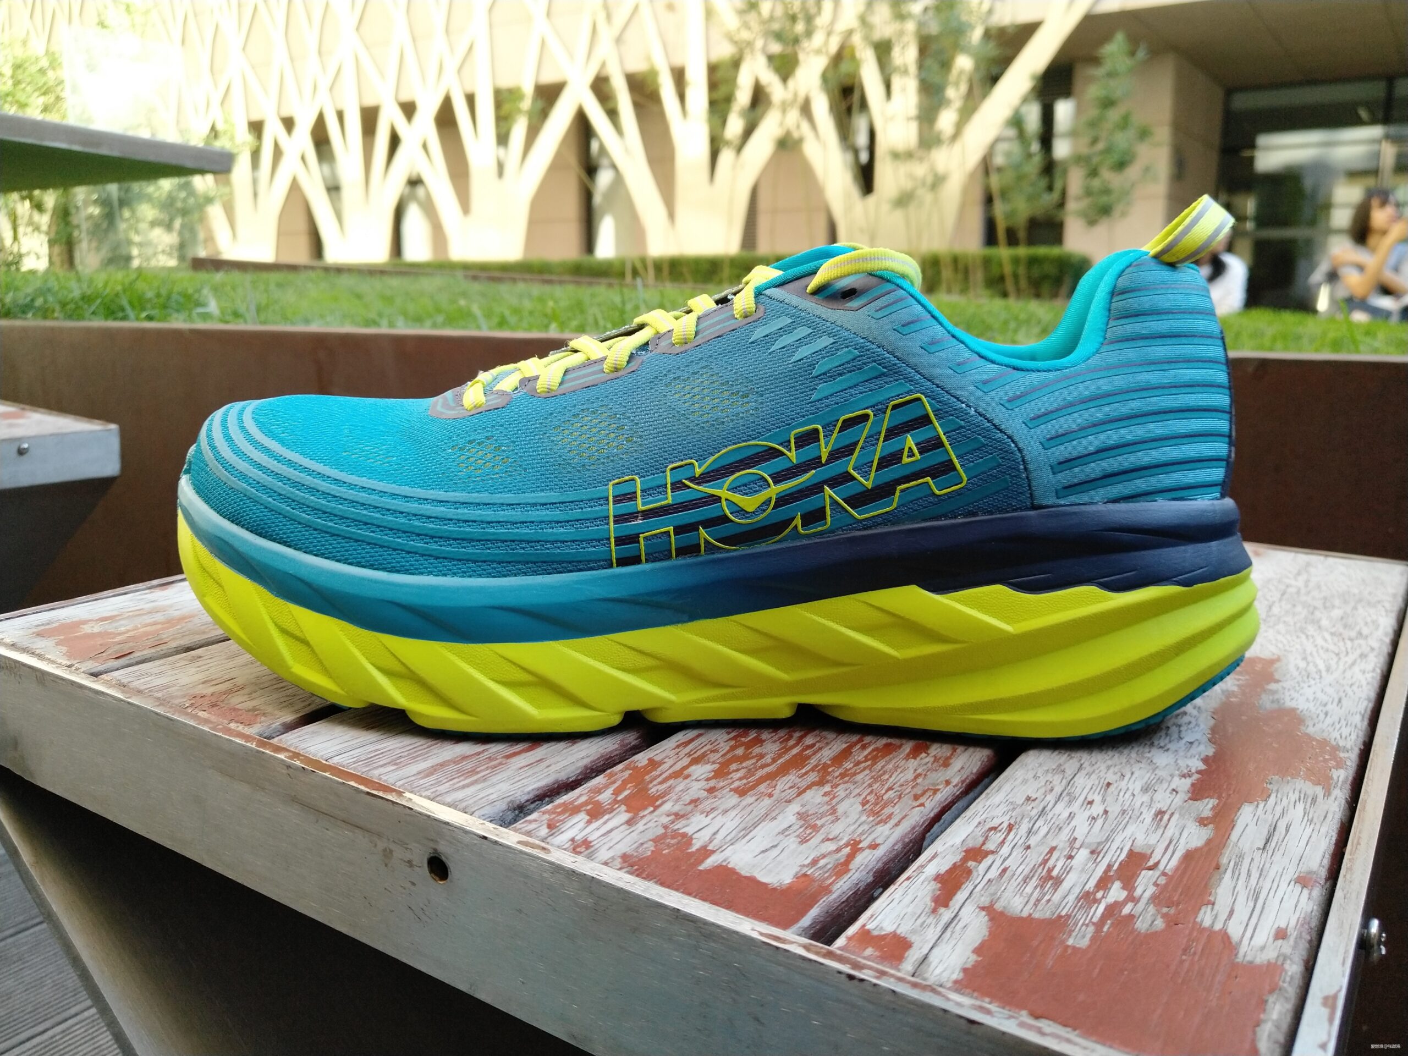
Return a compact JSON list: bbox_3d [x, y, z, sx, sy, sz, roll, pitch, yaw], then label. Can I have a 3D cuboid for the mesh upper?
[{"bbox_3d":[-0.004,-0.036,0.306,0.288,0.082,0.106,1,13,4],"label":"mesh upper"}]

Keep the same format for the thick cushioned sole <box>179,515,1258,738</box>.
[{"bbox_3d":[0.000,0.017,0.318,0.303,0.050,0.115,1,13,4],"label":"thick cushioned sole"}]

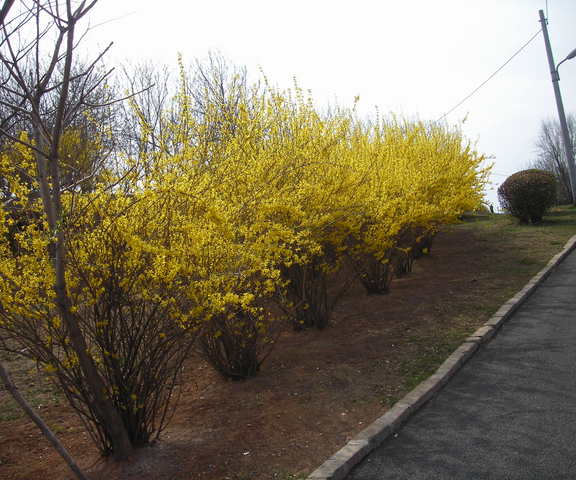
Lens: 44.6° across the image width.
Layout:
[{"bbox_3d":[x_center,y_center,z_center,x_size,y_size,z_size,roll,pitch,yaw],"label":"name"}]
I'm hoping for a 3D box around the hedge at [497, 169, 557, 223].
[{"bbox_3d":[5.636,-1.022,16.500,1.340,1.300,1.340,-5,0,29],"label":"hedge"}]

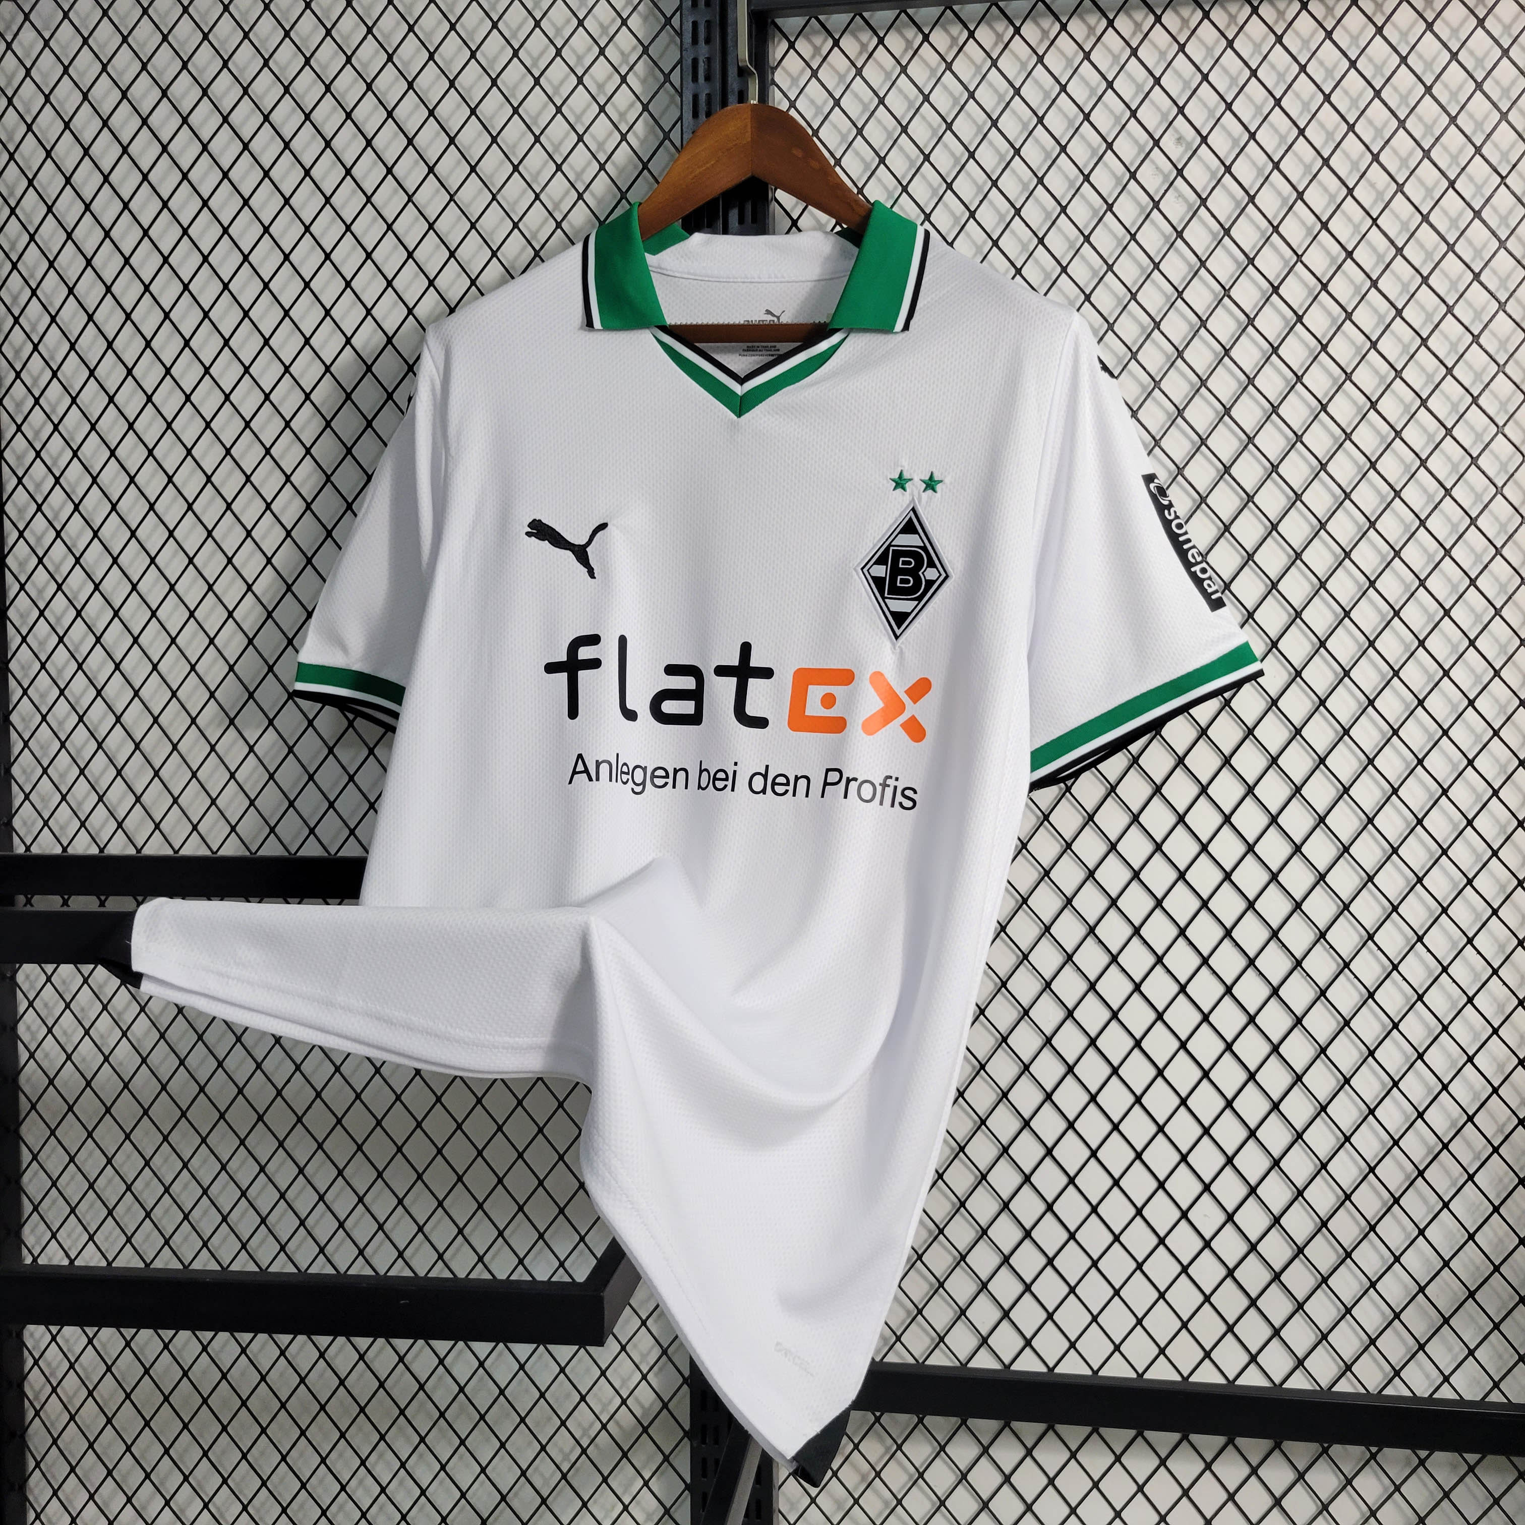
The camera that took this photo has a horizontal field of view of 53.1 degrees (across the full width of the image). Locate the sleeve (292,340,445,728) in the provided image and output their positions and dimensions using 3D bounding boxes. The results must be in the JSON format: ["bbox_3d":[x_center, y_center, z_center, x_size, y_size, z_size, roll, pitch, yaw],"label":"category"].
[{"bbox_3d":[-0.257,-0.148,1.005,0.115,0.262,0.125,0,1,7],"label":"sleeve"}]

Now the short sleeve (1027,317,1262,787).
[{"bbox_3d":[0.236,-0.131,0.950,0.150,0.292,0.120,0,1,7],"label":"short sleeve"}]

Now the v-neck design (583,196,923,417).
[{"bbox_3d":[-0.005,-0.284,0.965,0.220,0.140,0.090,0,1,7],"label":"v-neck design"}]

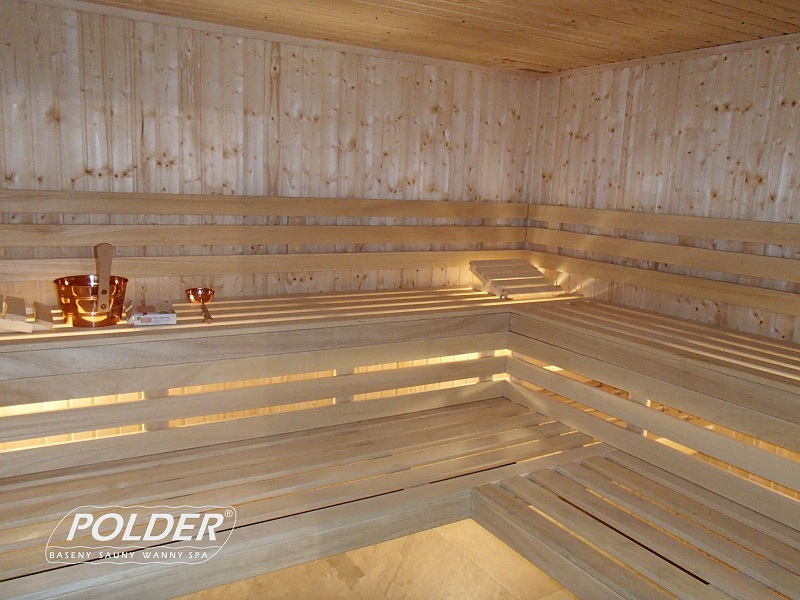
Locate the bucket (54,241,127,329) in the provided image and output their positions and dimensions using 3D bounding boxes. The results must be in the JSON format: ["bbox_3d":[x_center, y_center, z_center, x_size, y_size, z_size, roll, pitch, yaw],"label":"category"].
[{"bbox_3d":[-1.083,-0.063,2.288,0.238,0.294,0.273,-7,13,-42],"label":"bucket"}]

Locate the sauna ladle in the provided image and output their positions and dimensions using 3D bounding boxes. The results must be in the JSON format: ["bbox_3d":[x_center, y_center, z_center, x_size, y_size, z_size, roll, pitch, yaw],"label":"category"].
[{"bbox_3d":[-0.778,0.020,2.567,0.116,0.059,0.443,-1,11,-21],"label":"sauna ladle"}]

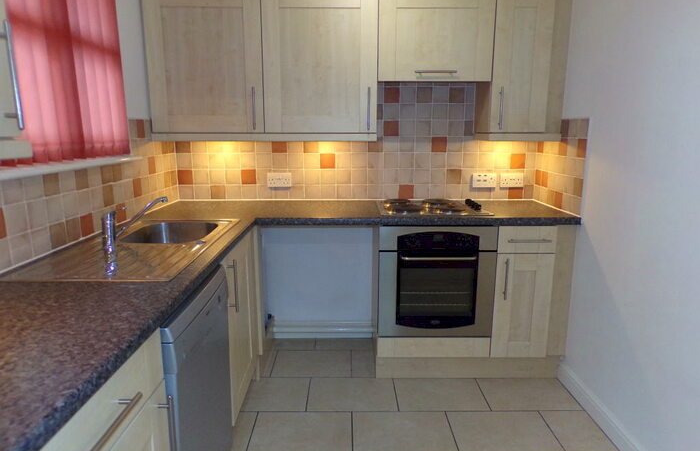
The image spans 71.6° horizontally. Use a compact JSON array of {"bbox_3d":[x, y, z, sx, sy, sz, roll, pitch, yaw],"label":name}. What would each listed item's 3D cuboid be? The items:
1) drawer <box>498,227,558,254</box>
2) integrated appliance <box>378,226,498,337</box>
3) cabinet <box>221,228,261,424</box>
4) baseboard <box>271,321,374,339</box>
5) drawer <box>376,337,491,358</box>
[{"bbox_3d":[0.899,0.034,2.661,0.296,0.140,0.470,0,11,0],"label":"drawer"},{"bbox_3d":[0.449,0.248,2.748,0.597,0.595,0.570,0,11,0],"label":"integrated appliance"},{"bbox_3d":[-0.768,0.427,2.212,0.580,0.740,0.655,0,11,0],"label":"cabinet"},{"bbox_3d":[-0.178,0.686,3.188,0.665,0.113,0.025,0,11,0],"label":"baseboard"},{"bbox_3d":[0.449,0.605,2.789,0.597,0.116,0.440,0,11,0],"label":"drawer"}]

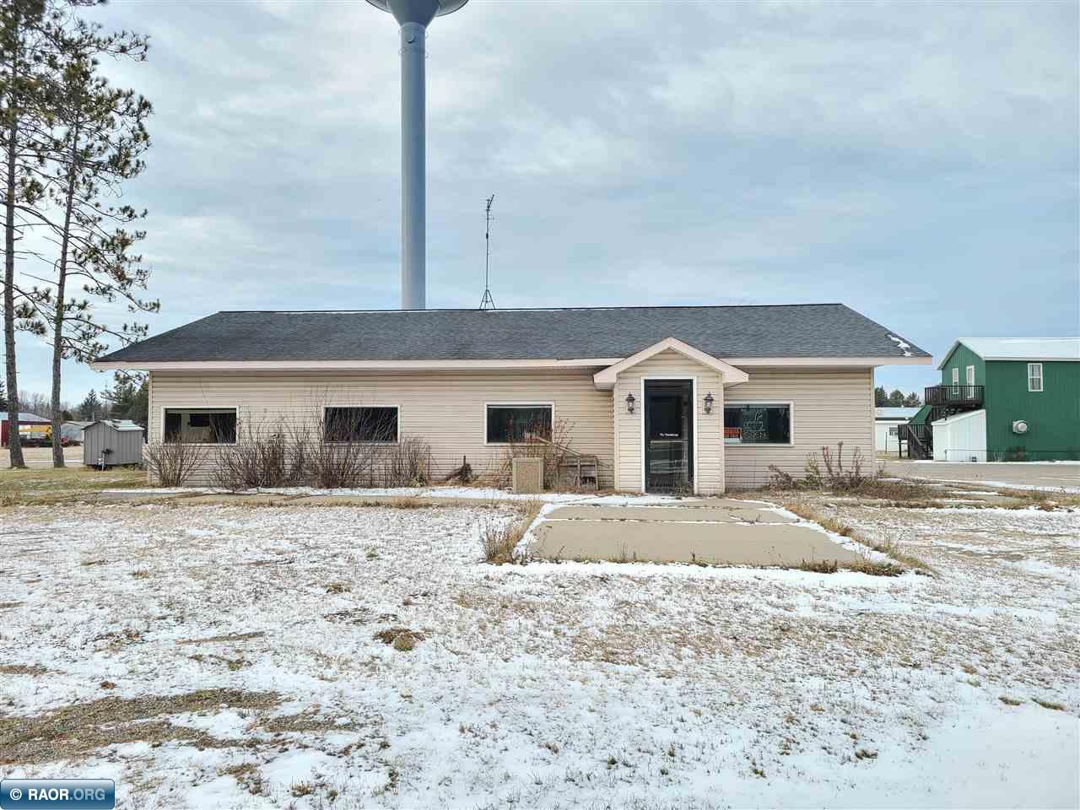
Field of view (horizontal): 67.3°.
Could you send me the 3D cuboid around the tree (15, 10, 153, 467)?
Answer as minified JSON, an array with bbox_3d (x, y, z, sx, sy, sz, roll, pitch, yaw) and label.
[{"bbox_3d":[-16.866,-6.163,30.000,4.993,16.850,4.681,0,-2,5],"label":"tree"}]

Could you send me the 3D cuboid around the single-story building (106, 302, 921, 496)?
[{"bbox_3d":[-0.573,-0.475,22.465,18.076,4.727,13.923,0,-2,5],"label":"single-story building"}]

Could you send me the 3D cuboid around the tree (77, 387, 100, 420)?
[{"bbox_3d":[-58.376,1.311,105.000,3.276,7.208,3.276,0,-2,5],"label":"tree"}]

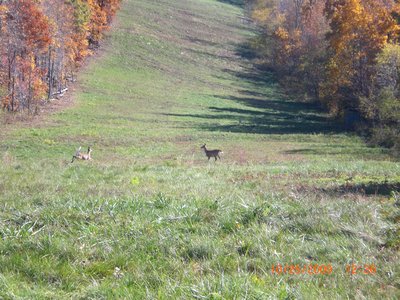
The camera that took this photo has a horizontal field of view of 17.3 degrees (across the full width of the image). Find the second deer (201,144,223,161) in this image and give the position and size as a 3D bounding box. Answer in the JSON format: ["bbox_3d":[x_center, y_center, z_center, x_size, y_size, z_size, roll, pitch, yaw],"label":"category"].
[{"bbox_3d":[0.750,0.228,81.000,1.400,1.200,0.400,0,0,10],"label":"second deer"}]

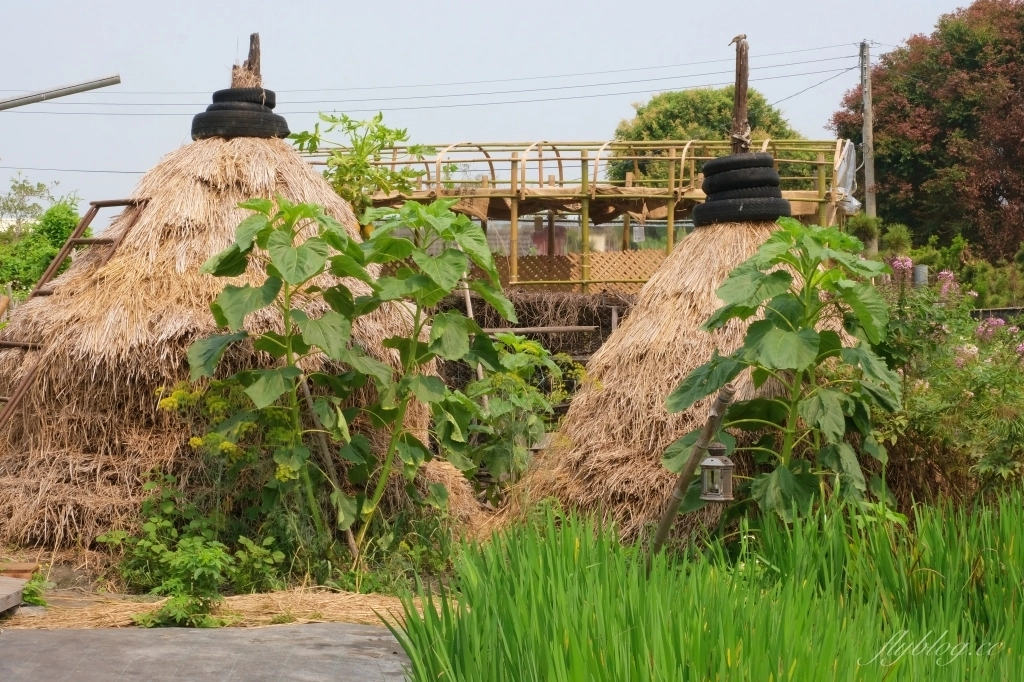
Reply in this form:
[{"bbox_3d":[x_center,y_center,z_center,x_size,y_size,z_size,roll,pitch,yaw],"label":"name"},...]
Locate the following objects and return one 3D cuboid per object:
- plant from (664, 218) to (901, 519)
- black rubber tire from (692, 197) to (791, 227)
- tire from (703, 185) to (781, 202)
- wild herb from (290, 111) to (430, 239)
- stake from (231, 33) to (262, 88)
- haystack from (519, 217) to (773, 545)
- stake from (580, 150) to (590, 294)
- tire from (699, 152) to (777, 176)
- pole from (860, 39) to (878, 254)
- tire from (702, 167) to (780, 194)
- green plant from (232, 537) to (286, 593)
[{"bbox_3d":[1.360,0.183,9.400,1.170,1.580,1.000,0,3,0],"label":"plant"},{"bbox_3d":[1.360,-0.766,11.100,0.580,0.140,0.580,-4,3,0],"label":"black rubber tire"},{"bbox_3d":[1.369,-0.875,11.100,0.450,0.095,0.450,-5,3,0],"label":"tire"},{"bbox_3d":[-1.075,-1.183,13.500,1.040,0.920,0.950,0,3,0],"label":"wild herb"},{"bbox_3d":[-1.570,-1.659,11.100,0.180,0.330,0.150,0,3,0],"label":"stake"},{"bbox_3d":[1.304,0.150,11.100,2.300,1.700,2.250,0,3,0],"label":"haystack"},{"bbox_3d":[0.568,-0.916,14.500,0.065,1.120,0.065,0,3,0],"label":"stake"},{"bbox_3d":[1.340,-1.041,11.100,0.430,0.105,0.430,-7,3,0],"label":"tire"},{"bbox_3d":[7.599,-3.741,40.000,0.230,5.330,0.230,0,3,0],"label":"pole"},{"bbox_3d":[1.357,-0.949,11.100,0.455,0.120,0.455,-6,3,0],"label":"tire"},{"bbox_3d":[-1.157,1.024,8.600,0.250,0.260,0.240,0,3,0],"label":"green plant"}]

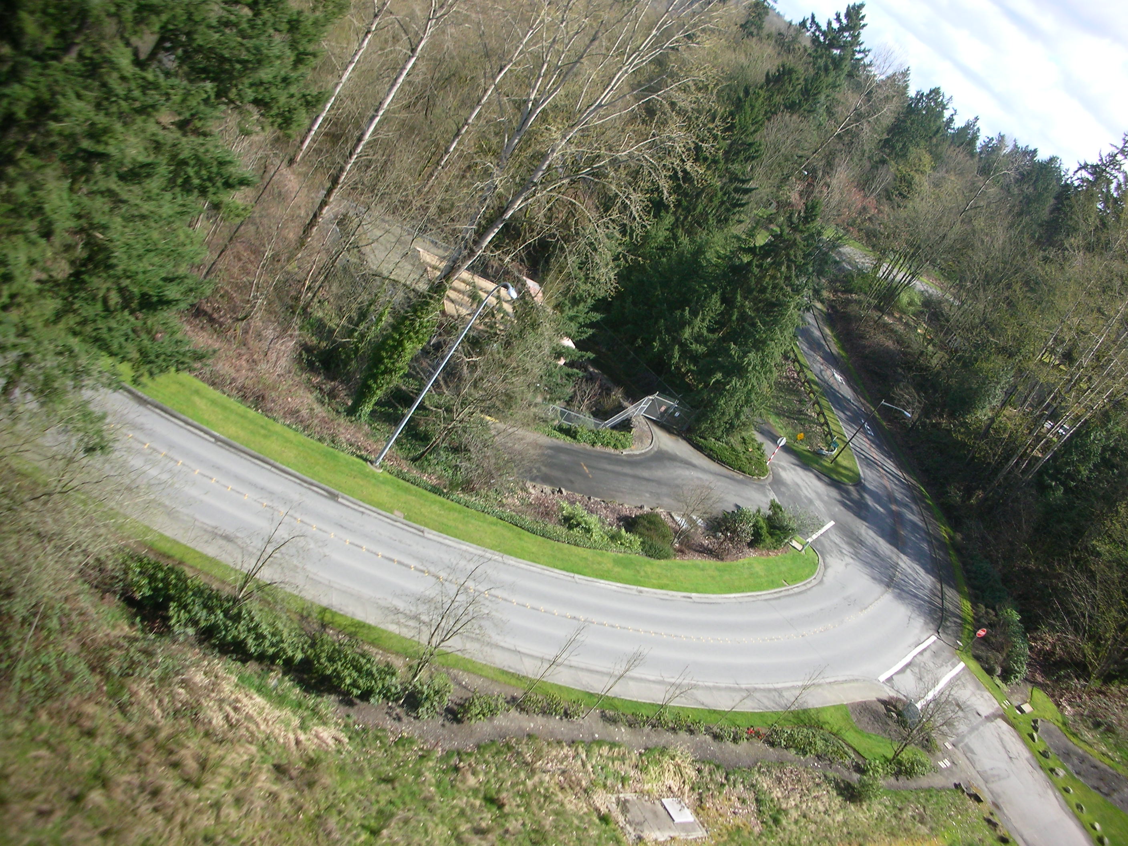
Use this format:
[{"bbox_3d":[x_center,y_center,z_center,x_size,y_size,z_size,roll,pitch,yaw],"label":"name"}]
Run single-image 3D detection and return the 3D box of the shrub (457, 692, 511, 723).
[{"bbox_3d":[-3.054,10.716,42.967,1.800,1.150,1.450,22,24,-33],"label":"shrub"}]

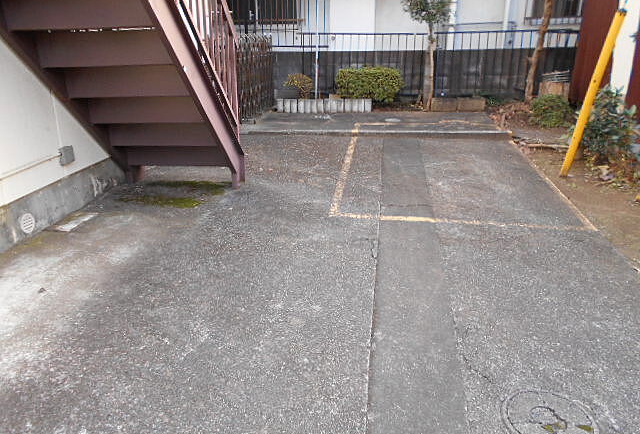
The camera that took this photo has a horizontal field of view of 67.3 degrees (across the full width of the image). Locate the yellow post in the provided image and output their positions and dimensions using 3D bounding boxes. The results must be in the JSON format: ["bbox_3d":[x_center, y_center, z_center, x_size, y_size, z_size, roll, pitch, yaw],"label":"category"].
[{"bbox_3d":[2.380,-1.041,4.228,0.077,1.437,0.077,11,20,4],"label":"yellow post"}]

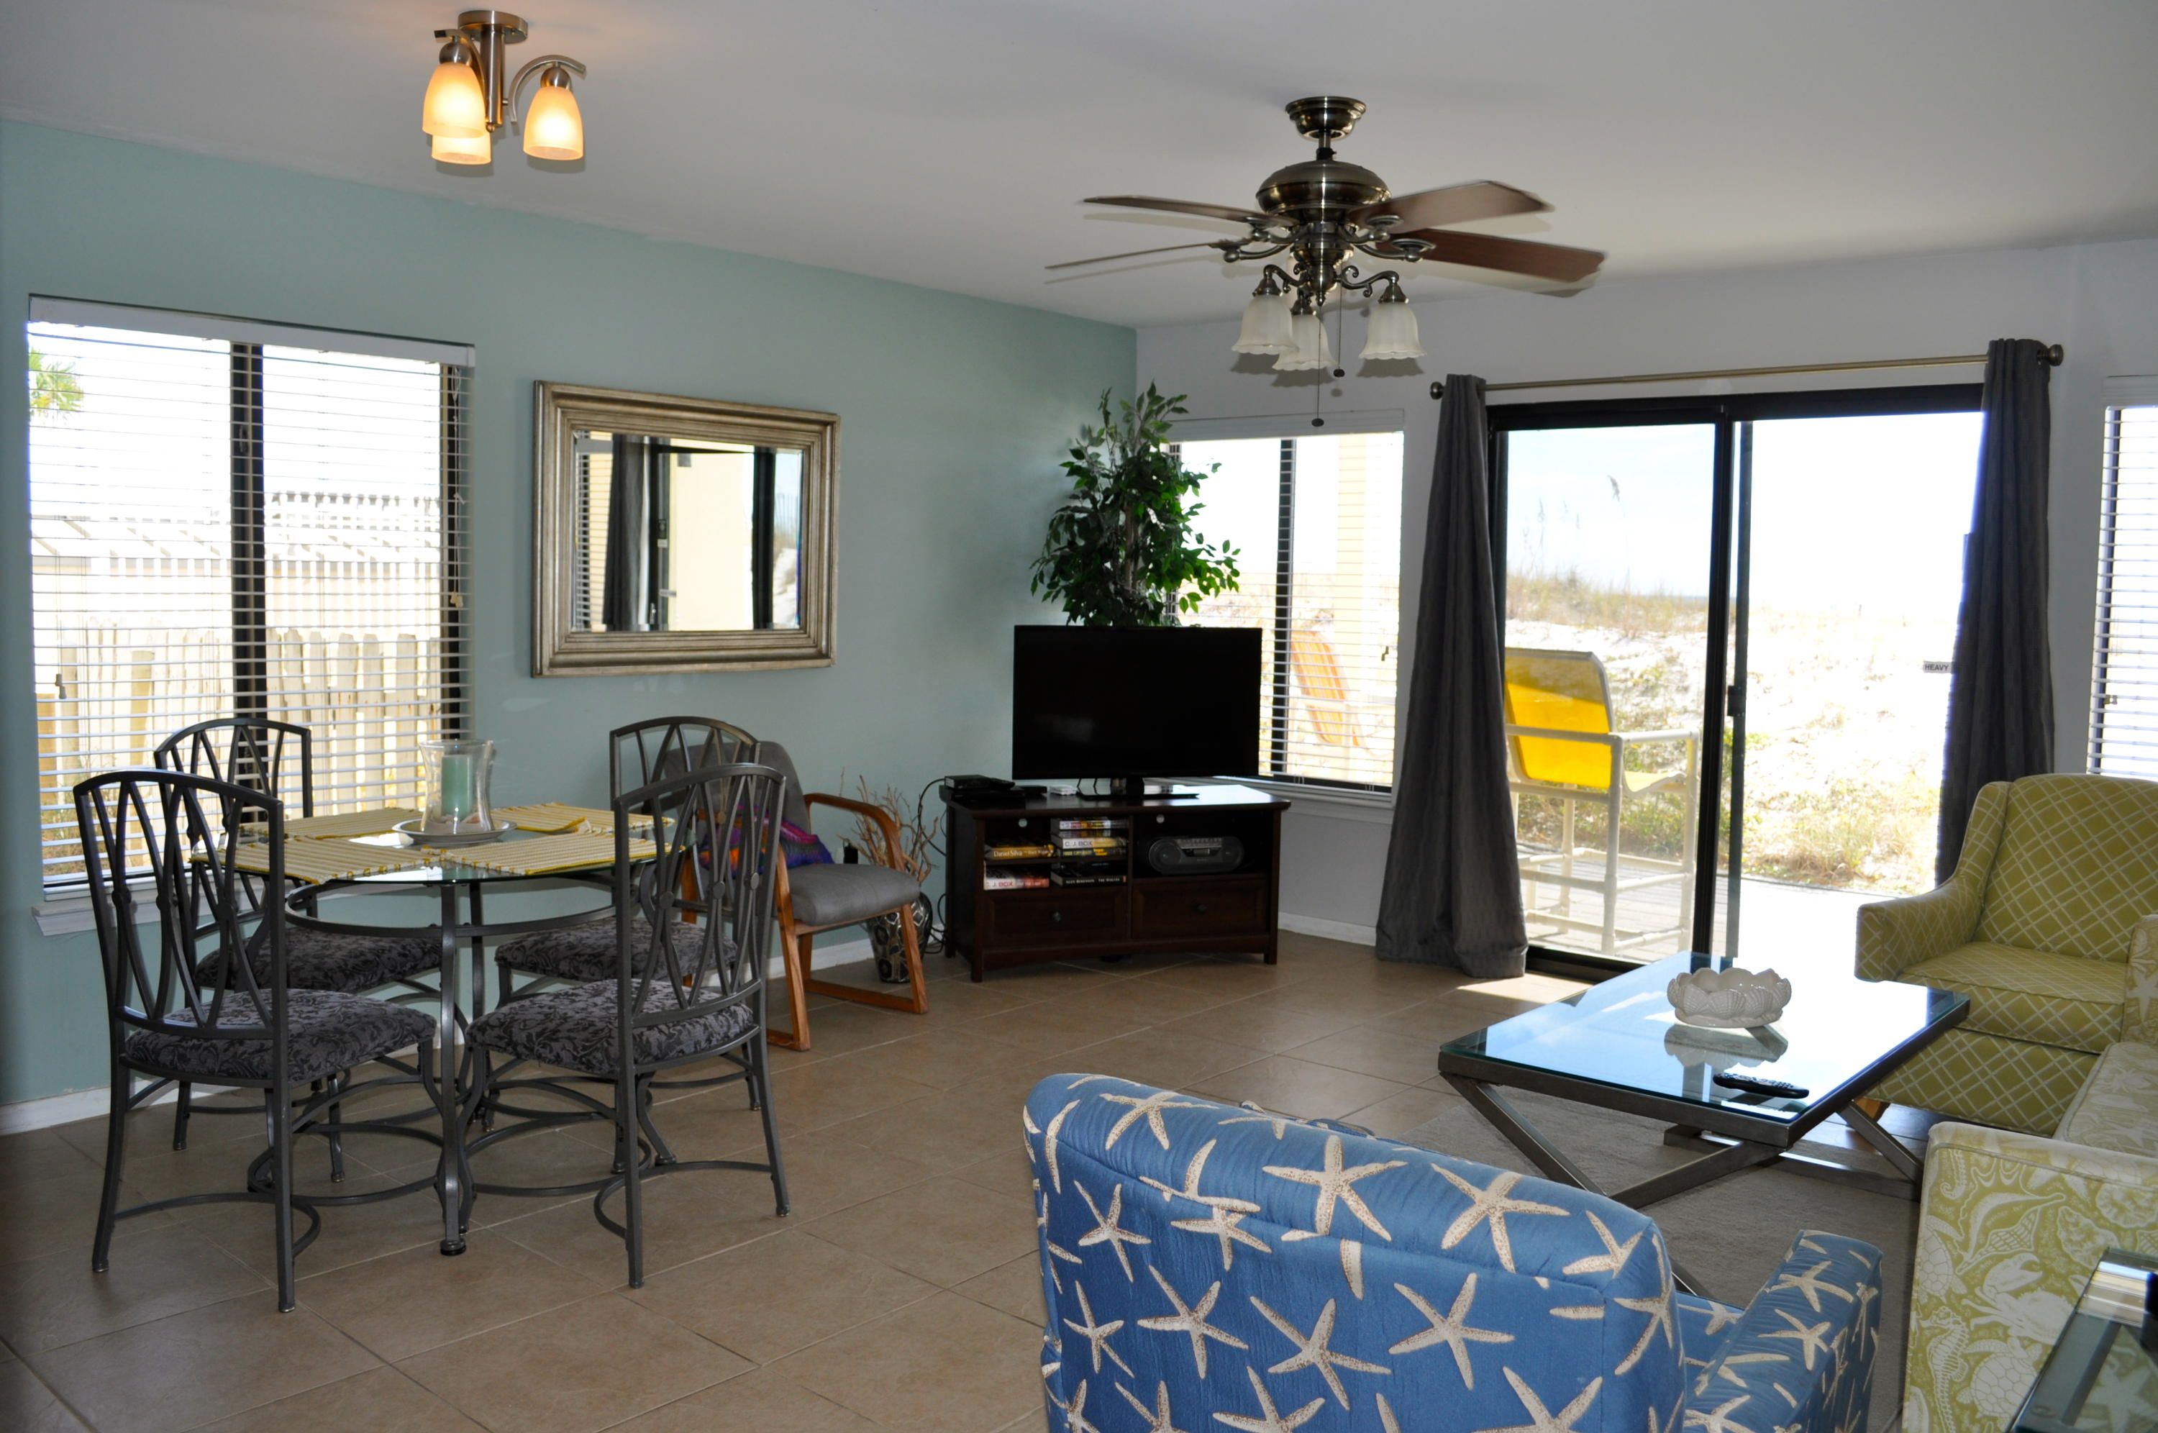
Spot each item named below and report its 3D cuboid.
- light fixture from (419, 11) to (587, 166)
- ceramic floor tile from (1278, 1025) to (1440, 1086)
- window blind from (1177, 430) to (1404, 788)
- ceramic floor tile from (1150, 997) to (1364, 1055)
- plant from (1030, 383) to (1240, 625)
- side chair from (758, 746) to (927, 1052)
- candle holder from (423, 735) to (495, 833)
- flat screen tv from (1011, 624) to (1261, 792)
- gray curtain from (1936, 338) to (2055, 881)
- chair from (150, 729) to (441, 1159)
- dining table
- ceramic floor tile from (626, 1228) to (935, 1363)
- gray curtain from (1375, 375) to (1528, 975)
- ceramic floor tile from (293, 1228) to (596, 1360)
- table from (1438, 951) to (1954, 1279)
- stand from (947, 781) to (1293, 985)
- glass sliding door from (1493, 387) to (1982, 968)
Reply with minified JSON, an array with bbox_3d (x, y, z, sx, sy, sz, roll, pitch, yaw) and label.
[{"bbox_3d":[-1.072,-1.171,3.020,0.310,0.265,0.310,5,6,40],"label":"light fixture"},{"bbox_3d":[0.893,0.996,4.757,0.446,0.010,0.446,5,6,41],"label":"ceramic floor tile"},{"bbox_3d":[0.811,-0.467,6.575,1.110,1.400,0.060,5,6,40],"label":"window blind"},{"bbox_3d":[0.556,0.969,5.043,0.446,0.010,0.446,5,6,41],"label":"ceramic floor tile"},{"bbox_3d":[0.201,-0.210,6.292,0.760,2.140,0.760,1,4,-4],"label":"plant"},{"bbox_3d":[-0.886,0.513,5.080,0.660,0.845,0.565,4,6,36],"label":"side chair"},{"bbox_3d":[-1.367,0.149,3.555,0.160,0.205,0.160,5,6,41],"label":"candle holder"},{"bbox_3d":[0.175,-0.001,6.071,0.960,0.635,0.220,0,5,-16],"label":"flat screen tv"},{"bbox_3d":[2.681,-0.041,4.703,0.340,2.130,0.150,5,6,41],"label":"gray curtain"},{"bbox_3d":[-1.805,0.520,3.833,0.550,0.985,0.475,2,5,15],"label":"chair"},{"bbox_3d":[-1.365,0.653,3.528,1.060,0.784,1.060,5,6,41],"label":"dining table"},{"bbox_3d":[-0.569,1.097,3.068,0.446,0.010,0.446,5,6,41],"label":"ceramic floor tile"},{"bbox_3d":[1.409,-0.151,5.944,0.600,2.170,0.160,5,6,40],"label":"gray curtain"},{"bbox_3d":[-1.207,1.099,3.077,0.455,0.010,0.455,5,6,40],"label":"ceramic floor tile"},{"bbox_3d":[1.430,0.898,3.606,0.685,0.450,1.320,5,6,40],"label":"table"},{"bbox_3d":[0.136,0.613,5.968,1.220,0.590,0.450,0,5,-21],"label":"stand"},{"bbox_3d":[2.148,-0.058,5.349,1.800,2.020,0.120,5,6,41],"label":"glass sliding door"}]

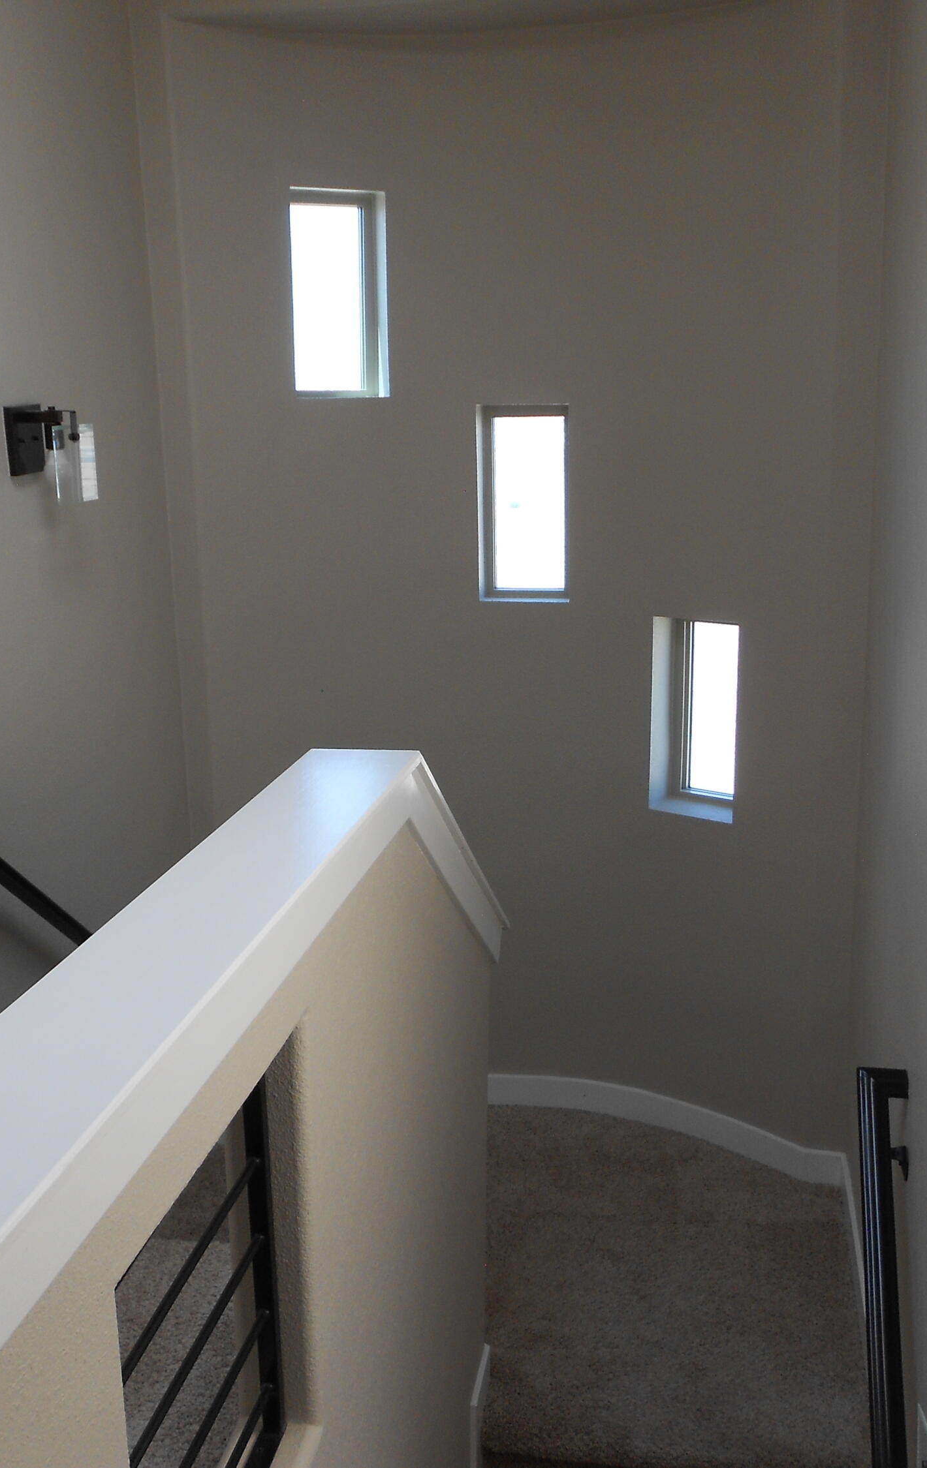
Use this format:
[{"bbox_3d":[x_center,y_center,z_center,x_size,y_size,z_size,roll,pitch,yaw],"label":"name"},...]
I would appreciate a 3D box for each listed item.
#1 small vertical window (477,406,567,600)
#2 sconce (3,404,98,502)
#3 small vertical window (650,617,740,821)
[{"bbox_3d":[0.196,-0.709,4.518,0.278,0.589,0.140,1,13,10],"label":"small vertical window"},{"bbox_3d":[-0.945,-0.647,3.387,0.140,0.220,0.215,1,13,10],"label":"sconce"},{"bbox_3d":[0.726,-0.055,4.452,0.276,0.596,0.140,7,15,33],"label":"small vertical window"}]

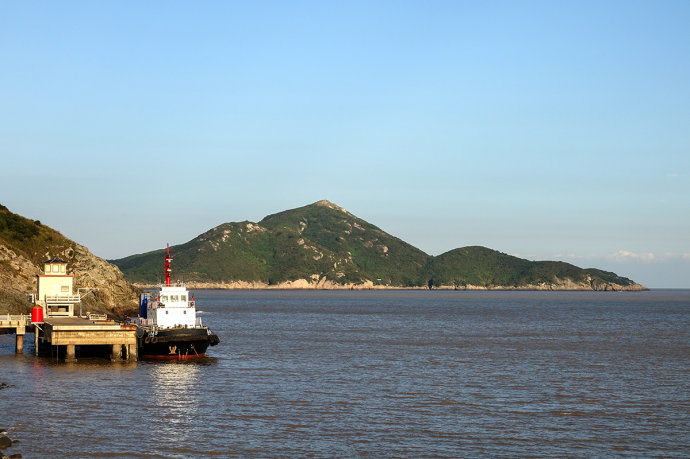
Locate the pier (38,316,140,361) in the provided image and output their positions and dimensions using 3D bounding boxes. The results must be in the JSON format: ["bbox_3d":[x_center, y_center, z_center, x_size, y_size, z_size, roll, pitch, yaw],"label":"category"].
[{"bbox_3d":[-41.160,17.000,197.110,12.000,4.950,47.000,1,-3,-16],"label":"pier"}]

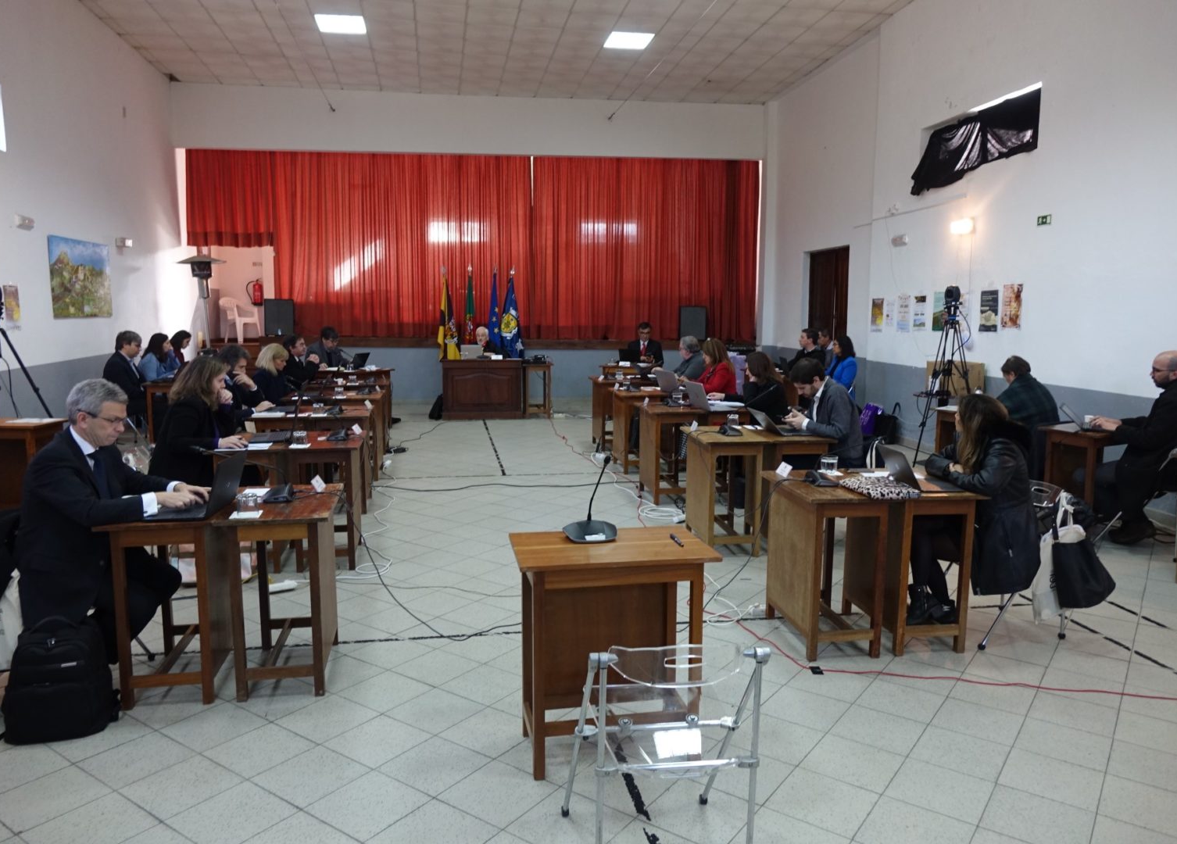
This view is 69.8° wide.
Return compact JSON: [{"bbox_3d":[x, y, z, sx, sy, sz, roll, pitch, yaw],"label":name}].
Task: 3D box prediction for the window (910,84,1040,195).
[{"bbox_3d":[4.034,-2.905,8.819,0.150,0.680,2.120,-1,8,-8],"label":"window"}]

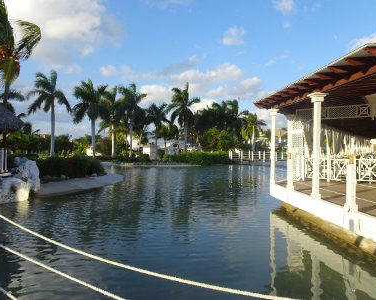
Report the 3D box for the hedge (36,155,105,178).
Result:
[{"bbox_3d":[-7.250,1.000,17.200,3.900,1.300,1.800,0,0,-35],"label":"hedge"}]

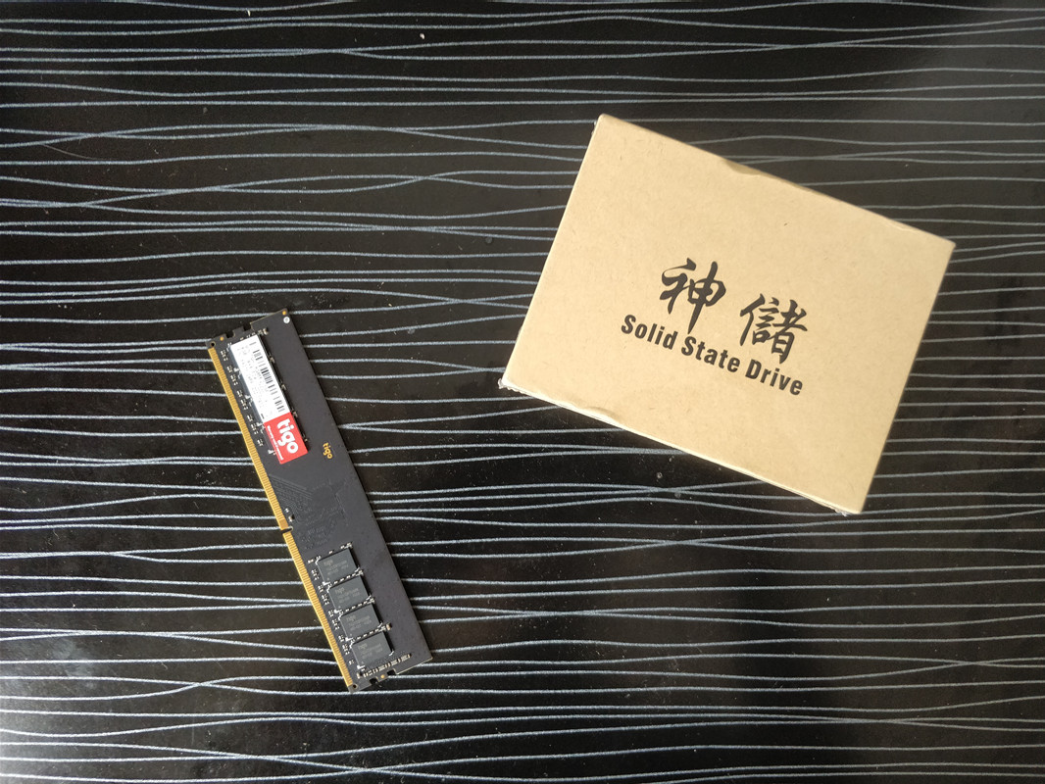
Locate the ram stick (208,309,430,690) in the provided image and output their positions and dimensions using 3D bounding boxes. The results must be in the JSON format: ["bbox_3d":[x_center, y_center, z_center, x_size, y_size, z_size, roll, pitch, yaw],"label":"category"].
[{"bbox_3d":[-0.071,0.038,0.255,0.031,0.004,0.133,-23,89,-1],"label":"ram stick"}]

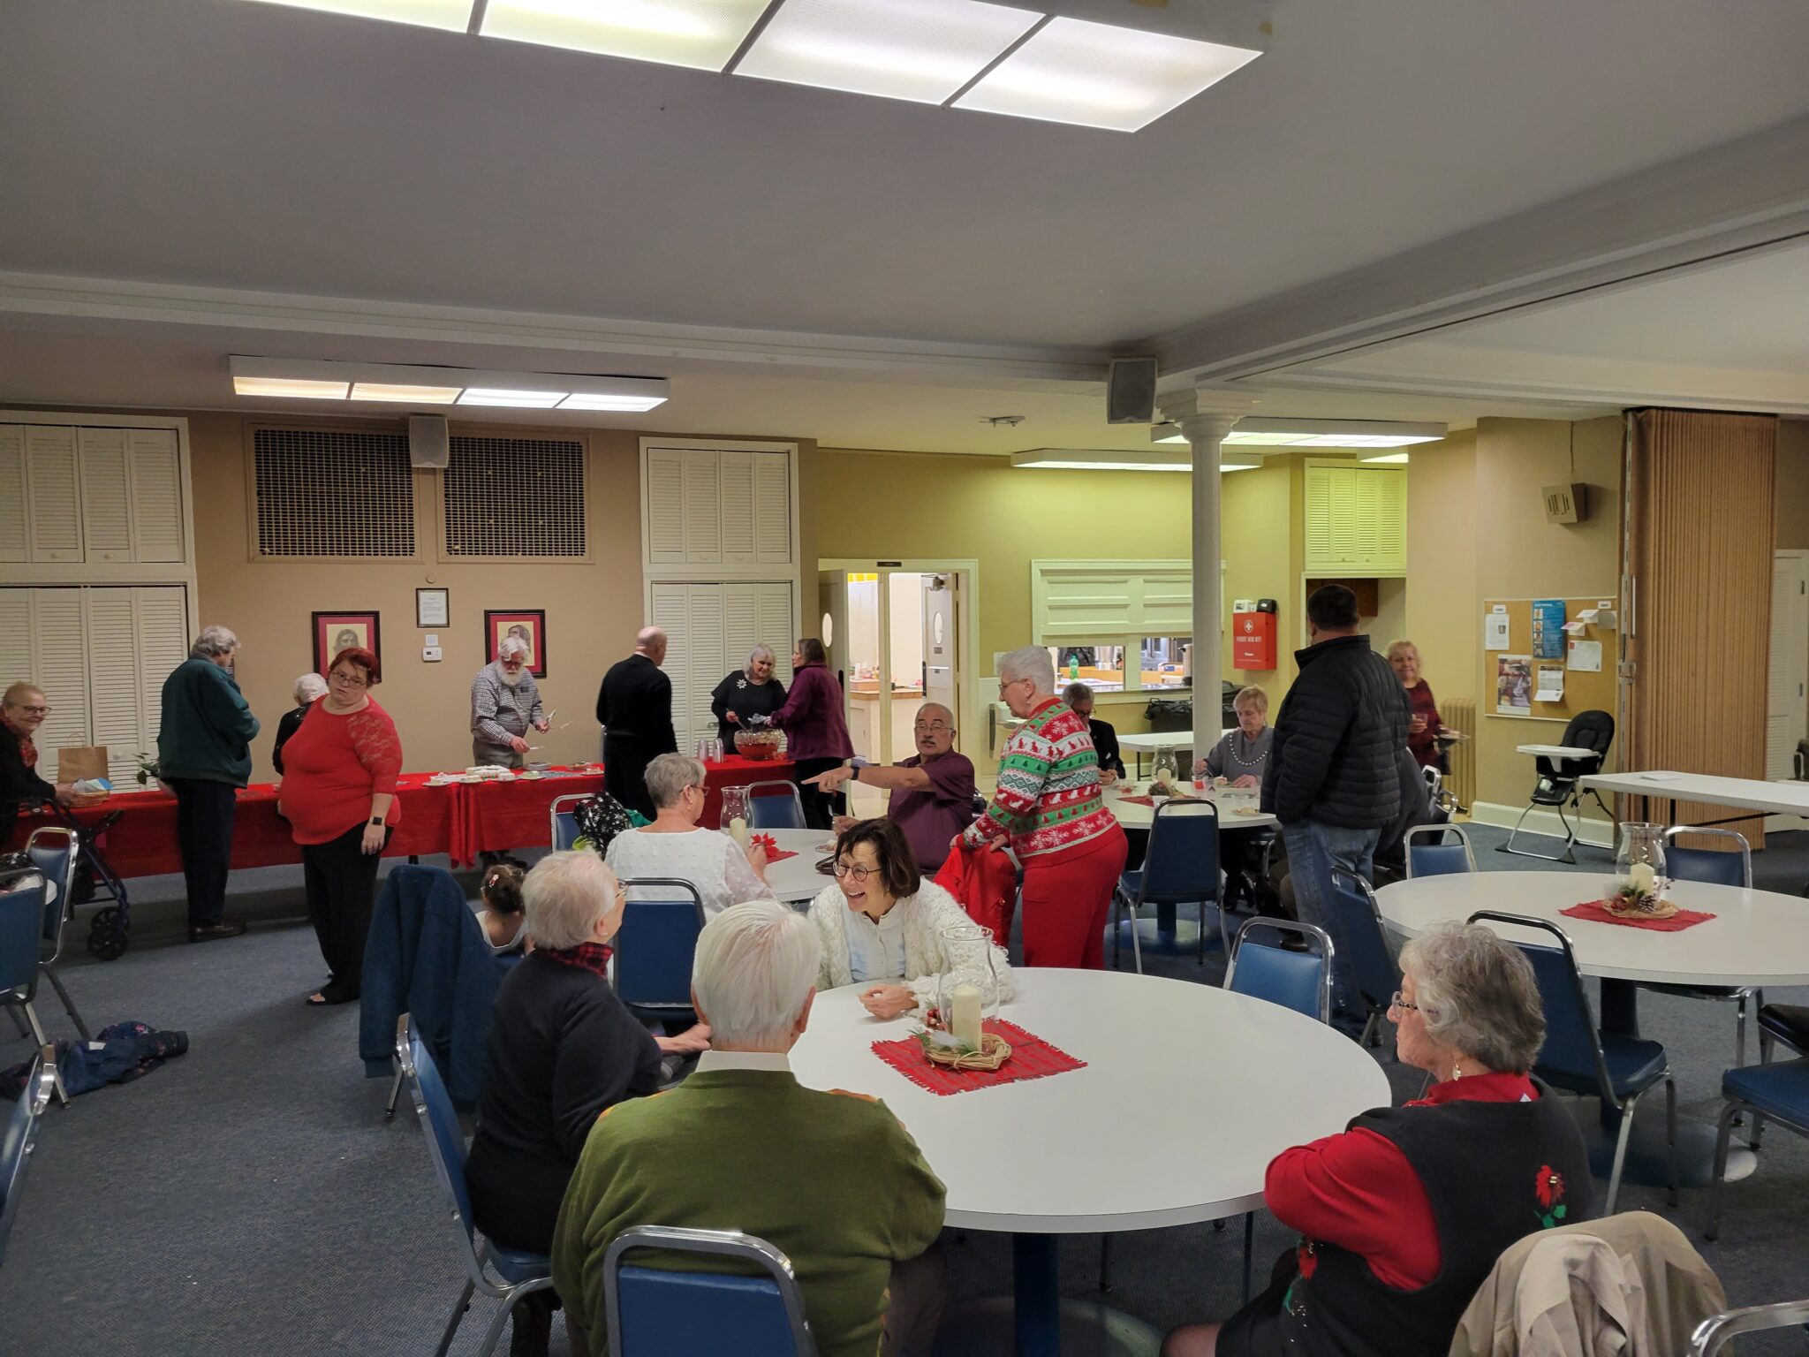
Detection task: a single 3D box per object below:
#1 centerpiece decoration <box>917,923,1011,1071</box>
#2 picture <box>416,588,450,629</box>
[{"bbox_3d":[0.137,0.707,3.054,0.210,0.270,0.205,-1,3,0],"label":"centerpiece decoration"},{"bbox_3d":[-3.511,-0.527,10.124,0.245,0.305,0.025,-2,3,-23],"label":"picture"}]

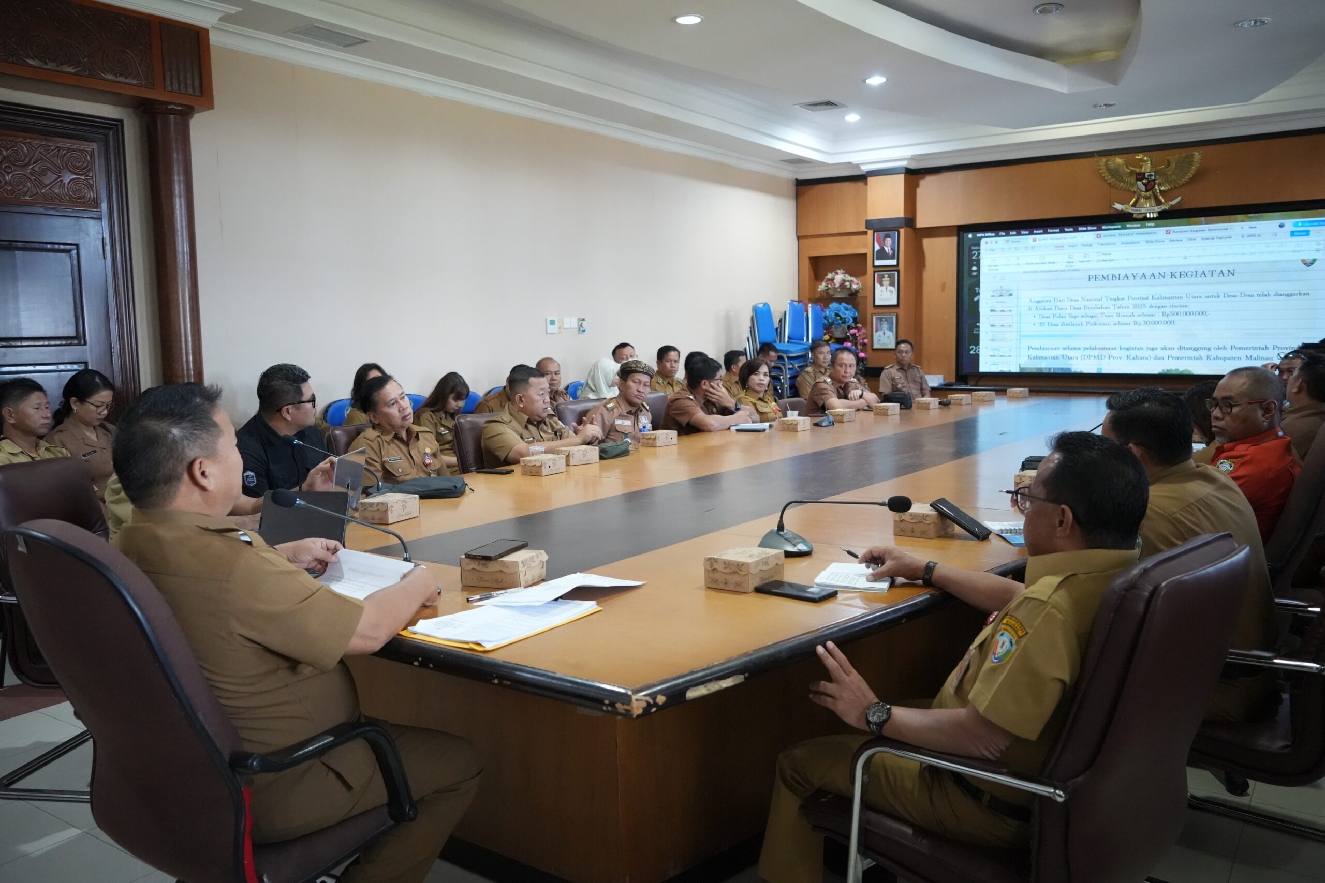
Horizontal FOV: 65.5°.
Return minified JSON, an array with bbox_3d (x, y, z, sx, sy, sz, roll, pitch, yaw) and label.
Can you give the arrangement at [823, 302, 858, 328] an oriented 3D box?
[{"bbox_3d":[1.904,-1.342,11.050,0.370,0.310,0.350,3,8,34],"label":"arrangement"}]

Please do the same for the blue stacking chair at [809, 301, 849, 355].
[{"bbox_3d":[2.005,-1.159,12.066,0.550,0.900,0.450,4,7,35],"label":"blue stacking chair"}]

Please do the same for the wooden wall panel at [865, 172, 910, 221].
[{"bbox_3d":[2.627,-2.830,11.924,0.440,0.500,0.170,4,7,35],"label":"wooden wall panel"}]

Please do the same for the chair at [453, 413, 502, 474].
[{"bbox_3d":[-0.591,0.337,5.126,0.640,0.980,0.600,3,8,34],"label":"chair"}]

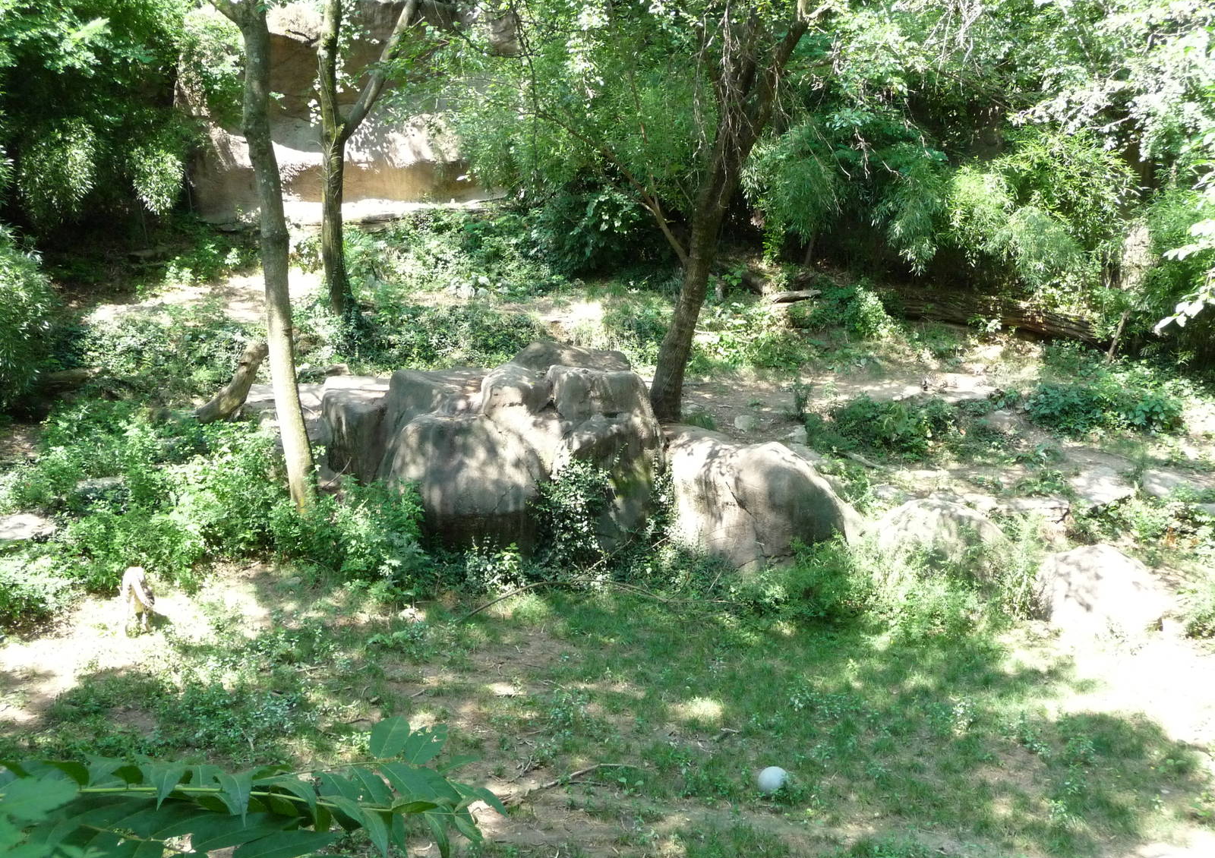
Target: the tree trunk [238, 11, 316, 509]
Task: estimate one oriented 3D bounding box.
[{"bbox_3d":[-4.006,-2.035,18.437,0.443,5.974,0.433,-3,13,1],"label":"tree trunk"}]

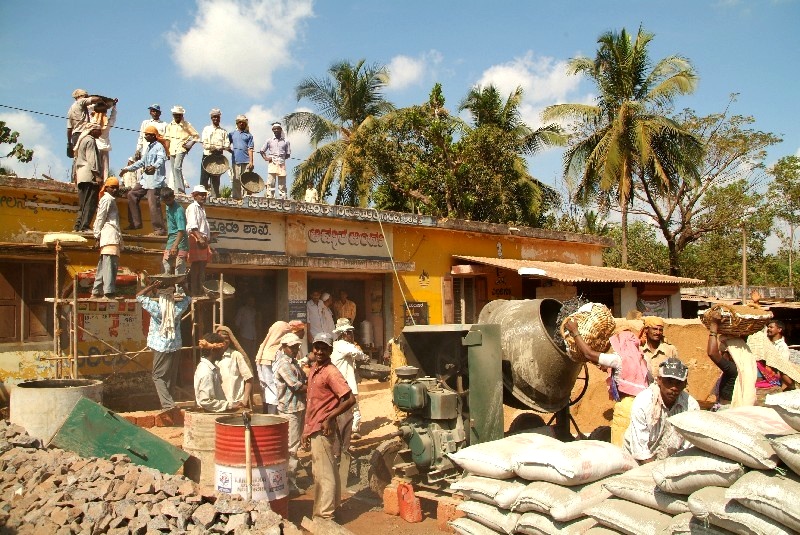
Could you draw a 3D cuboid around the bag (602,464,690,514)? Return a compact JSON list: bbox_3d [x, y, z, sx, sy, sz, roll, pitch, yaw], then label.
[{"bbox_3d":[1.522,1.178,3.207,0.680,0.150,0.460,1,-4,-31],"label":"bag"}]

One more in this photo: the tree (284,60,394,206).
[{"bbox_3d":[-2.271,-2.797,27.400,6.200,13.760,6.200,-1,-5,0],"label":"tree"}]

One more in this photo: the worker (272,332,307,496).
[{"bbox_3d":[-1.086,1.453,5.907,0.350,1.620,0.460,-1,-3,12],"label":"worker"}]

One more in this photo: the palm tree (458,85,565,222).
[{"bbox_3d":[6.146,-2.624,32.807,6.000,13.800,6.000,0,-5,0],"label":"palm tree"}]

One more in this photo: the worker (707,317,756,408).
[{"bbox_3d":[2.632,1.220,4.704,0.380,1.700,0.440,-3,-4,40],"label":"worker"}]

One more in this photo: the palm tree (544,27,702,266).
[{"bbox_3d":[10.876,-4.150,28.595,7.600,15.000,7.600,-1,-3,0],"label":"palm tree"}]

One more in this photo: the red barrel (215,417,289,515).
[{"bbox_3d":[-1.200,1.690,4.870,0.590,0.885,0.590,-1,-5,0],"label":"red barrel"}]

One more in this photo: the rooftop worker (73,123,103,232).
[{"bbox_3d":[-4.752,-1.371,9.105,0.380,1.680,0.430,2,-4,-43],"label":"rooftop worker"}]

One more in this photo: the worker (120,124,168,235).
[{"bbox_3d":[-3.941,-1.332,9.300,0.520,1.640,0.640,-5,-7,41],"label":"worker"}]

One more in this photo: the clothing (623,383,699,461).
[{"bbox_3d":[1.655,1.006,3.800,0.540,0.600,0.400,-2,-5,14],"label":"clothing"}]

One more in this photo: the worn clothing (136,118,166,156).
[{"bbox_3d":[-4.451,-2.320,10.800,0.560,0.720,0.320,0,-5,-3],"label":"worn clothing"}]

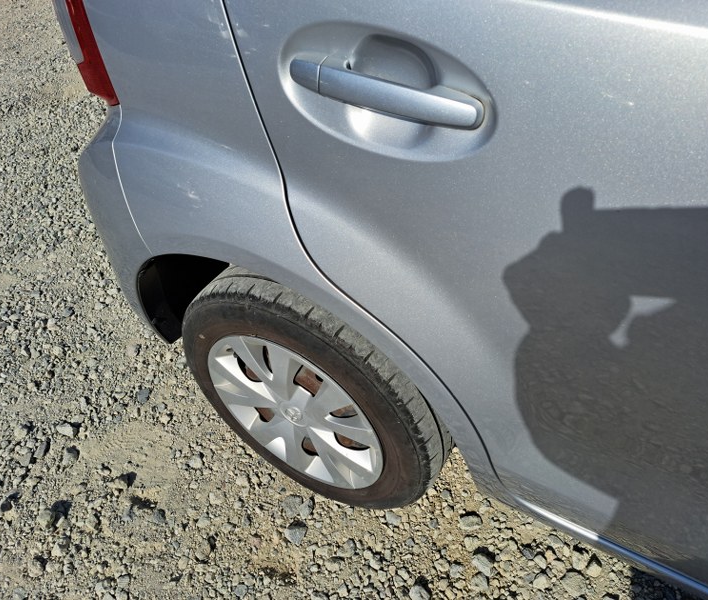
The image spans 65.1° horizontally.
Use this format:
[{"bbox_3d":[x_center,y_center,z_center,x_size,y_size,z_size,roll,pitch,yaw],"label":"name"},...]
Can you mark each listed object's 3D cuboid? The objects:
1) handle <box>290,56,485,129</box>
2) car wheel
[{"bbox_3d":[0.029,-0.209,0.551,0.210,0.031,0.038,23,49,21],"label":"handle"},{"bbox_3d":[-0.077,0.175,1.113,0.580,0.575,0.170,20,48,24],"label":"car wheel"}]

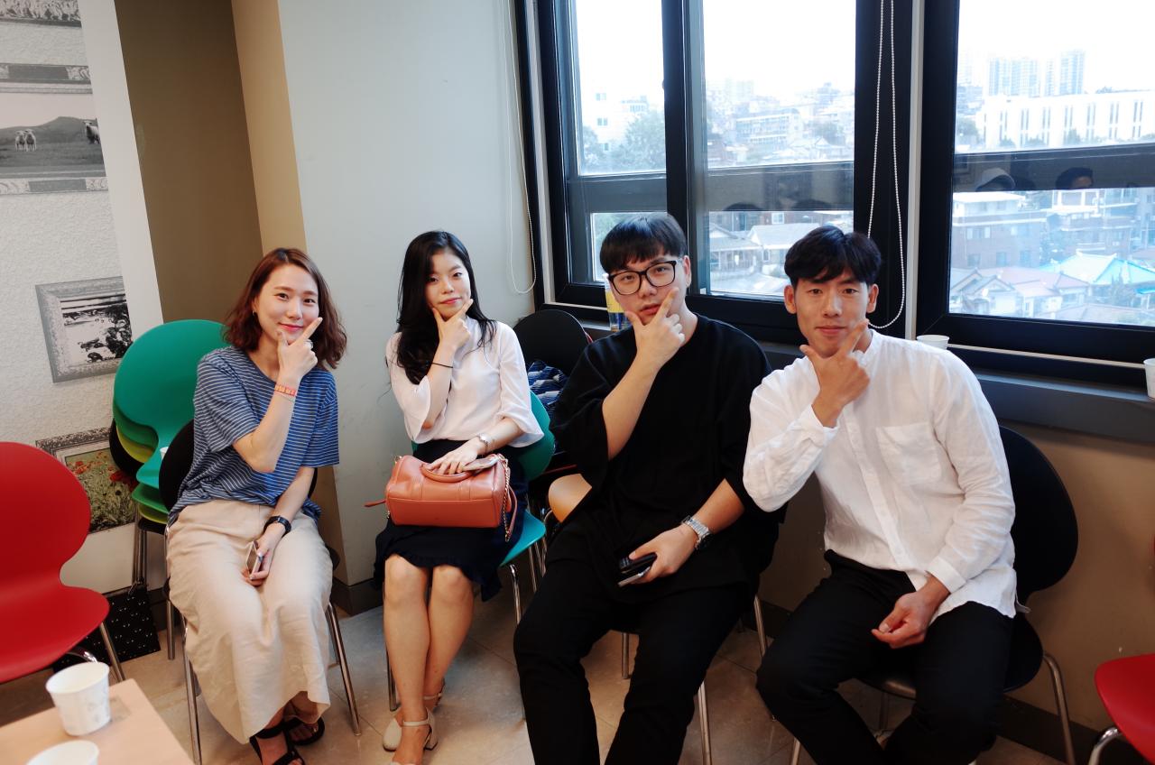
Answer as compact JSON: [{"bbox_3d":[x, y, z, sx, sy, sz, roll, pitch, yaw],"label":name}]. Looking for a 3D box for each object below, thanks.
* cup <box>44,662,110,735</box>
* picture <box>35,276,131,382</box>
[{"bbox_3d":[-0.645,0.416,1.172,0.072,0.069,0.072,-3,13,1],"label":"cup"},{"bbox_3d":[-1.494,-0.162,2.740,0.240,0.300,0.020,-14,16,-39],"label":"picture"}]

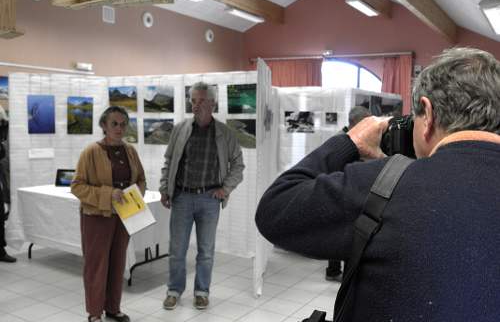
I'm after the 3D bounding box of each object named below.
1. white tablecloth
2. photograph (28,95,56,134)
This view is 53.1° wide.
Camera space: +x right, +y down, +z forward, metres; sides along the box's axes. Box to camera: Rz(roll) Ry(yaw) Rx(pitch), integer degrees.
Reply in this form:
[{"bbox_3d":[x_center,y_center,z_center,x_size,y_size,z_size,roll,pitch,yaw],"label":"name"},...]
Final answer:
[{"bbox_3d":[-1.540,0.640,5.140,1.550,0.655,0.880,4,6,31],"label":"white tablecloth"},{"bbox_3d":[-2.610,-0.577,6.280,0.315,0.470,0.020,-1,5,-23],"label":"photograph"}]

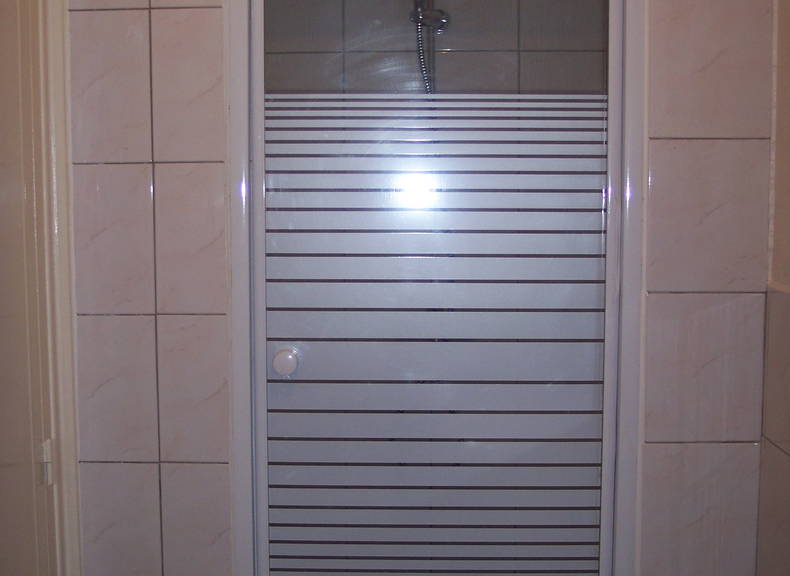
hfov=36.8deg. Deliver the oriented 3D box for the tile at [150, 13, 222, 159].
[{"bbox_3d":[-0.341,-0.333,1.958,0.118,0.249,0.010,0,5,2],"label":"tile"}]

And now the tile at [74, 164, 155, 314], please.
[{"bbox_3d":[-0.467,-0.081,1.982,0.131,0.250,0.010,0,5,2],"label":"tile"}]

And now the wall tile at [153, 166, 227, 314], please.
[{"bbox_3d":[-0.340,-0.082,1.978,0.117,0.251,0.010,0,5,2],"label":"wall tile"}]

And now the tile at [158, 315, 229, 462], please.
[{"bbox_3d":[-0.339,0.170,1.999,0.117,0.250,0.010,0,5,2],"label":"tile"}]

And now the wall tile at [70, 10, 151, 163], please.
[{"bbox_3d":[-0.469,-0.332,1.961,0.132,0.248,0.010,0,5,2],"label":"wall tile"}]

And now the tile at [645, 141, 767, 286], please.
[{"bbox_3d":[0.515,-0.118,1.953,0.195,0.250,0.010,0,5,2],"label":"tile"}]

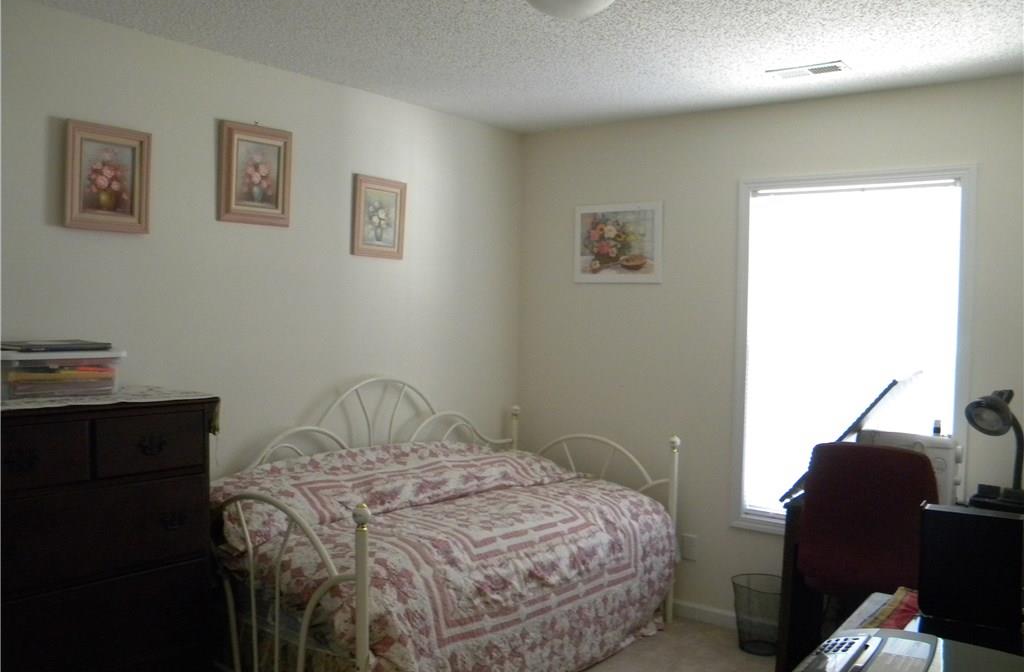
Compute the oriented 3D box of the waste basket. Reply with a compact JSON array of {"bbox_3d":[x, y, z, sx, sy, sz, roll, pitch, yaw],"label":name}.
[{"bbox_3d":[1.090,1.207,3.590,0.260,0.300,0.260,2,2,38],"label":"waste basket"}]

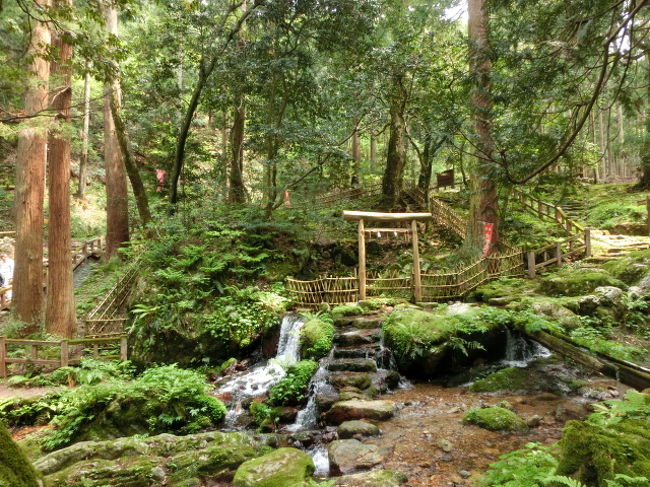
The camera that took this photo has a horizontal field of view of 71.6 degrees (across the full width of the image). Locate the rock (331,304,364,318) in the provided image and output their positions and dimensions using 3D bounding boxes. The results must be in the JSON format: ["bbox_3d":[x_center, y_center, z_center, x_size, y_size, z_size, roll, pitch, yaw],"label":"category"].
[{"bbox_3d":[0.500,1.440,9.500,0.660,0.270,0.450,0,0,0],"label":"rock"}]

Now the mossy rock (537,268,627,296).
[{"bbox_3d":[5.800,0.860,10.200,1.650,0.600,1.100,0,0,17],"label":"mossy rock"}]

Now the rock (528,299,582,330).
[{"bbox_3d":[4.580,1.420,9.000,0.950,0.570,0.700,0,0,17],"label":"rock"}]

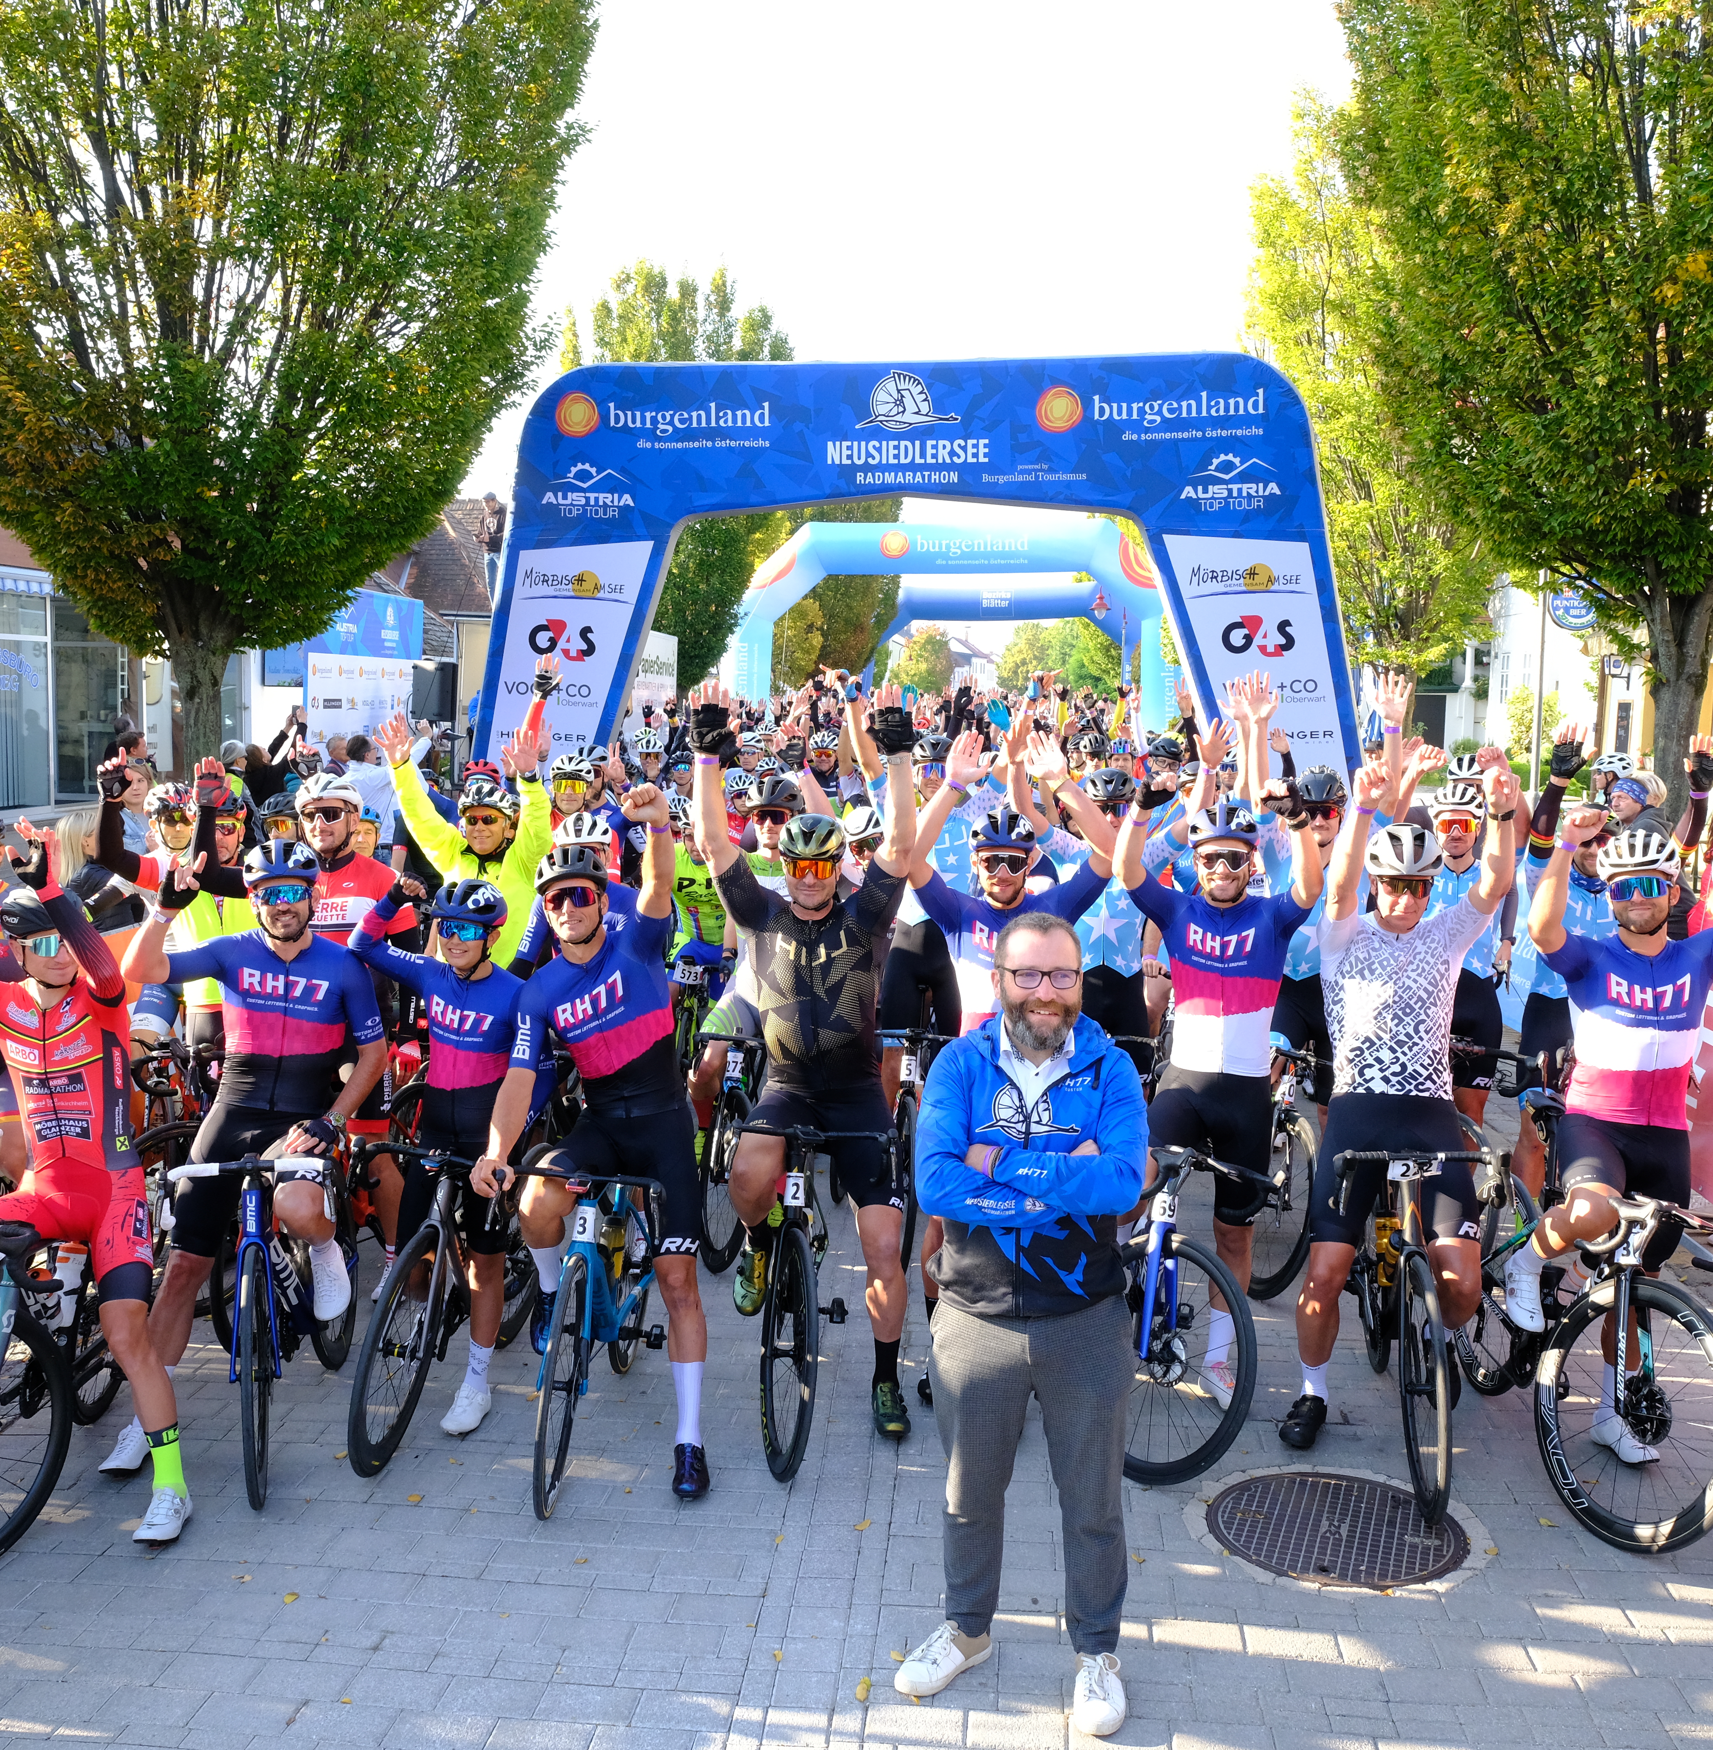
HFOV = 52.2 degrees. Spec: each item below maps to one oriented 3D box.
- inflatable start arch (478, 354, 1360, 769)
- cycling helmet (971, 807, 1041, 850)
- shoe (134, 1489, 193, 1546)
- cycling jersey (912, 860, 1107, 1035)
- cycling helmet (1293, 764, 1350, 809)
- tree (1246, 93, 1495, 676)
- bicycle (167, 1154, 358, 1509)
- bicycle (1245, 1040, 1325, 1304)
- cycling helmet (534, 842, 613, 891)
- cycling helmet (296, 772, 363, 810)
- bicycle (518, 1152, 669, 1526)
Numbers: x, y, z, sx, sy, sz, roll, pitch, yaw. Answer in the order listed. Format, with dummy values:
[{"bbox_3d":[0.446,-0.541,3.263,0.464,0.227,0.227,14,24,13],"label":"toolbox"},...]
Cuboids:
[{"bbox_3d":[0.440,-1.489,13.116,7.000,4.620,0.800,0,6,4],"label":"inflatable start arch"},{"bbox_3d":[0.447,-0.117,5.207,0.205,0.160,0.270,1,5,6],"label":"cycling helmet"},{"bbox_3d":[-1.800,1.663,4.559,0.100,0.140,0.280,1,6,8],"label":"shoe"},{"bbox_3d":[0.483,0.300,5.511,0.610,0.690,0.320,1,6,2],"label":"cycling jersey"},{"bbox_3d":[1.756,-0.329,6.600,0.210,0.158,0.280,2,6,13],"label":"cycling helmet"},{"bbox_3d":[6.600,-4.710,20.419,4.400,9.500,4.400,0,6,0],"label":"tree"},{"bbox_3d":[-1.626,1.112,5.084,0.430,0.990,1.660,0,6,-5],"label":"bicycle"},{"bbox_3d":[1.591,0.961,6.598,0.450,1.000,1.660,2,5,16],"label":"bicycle"},{"bbox_3d":[-0.781,-0.017,4.830,0.215,0.158,0.280,1,6,8],"label":"cycling helmet"},{"bbox_3d":[-1.717,-0.261,5.700,0.215,0.158,0.280,1,6,8],"label":"cycling helmet"},{"bbox_3d":[-0.759,1.121,5.044,0.430,0.970,1.660,0,6,1],"label":"bicycle"}]

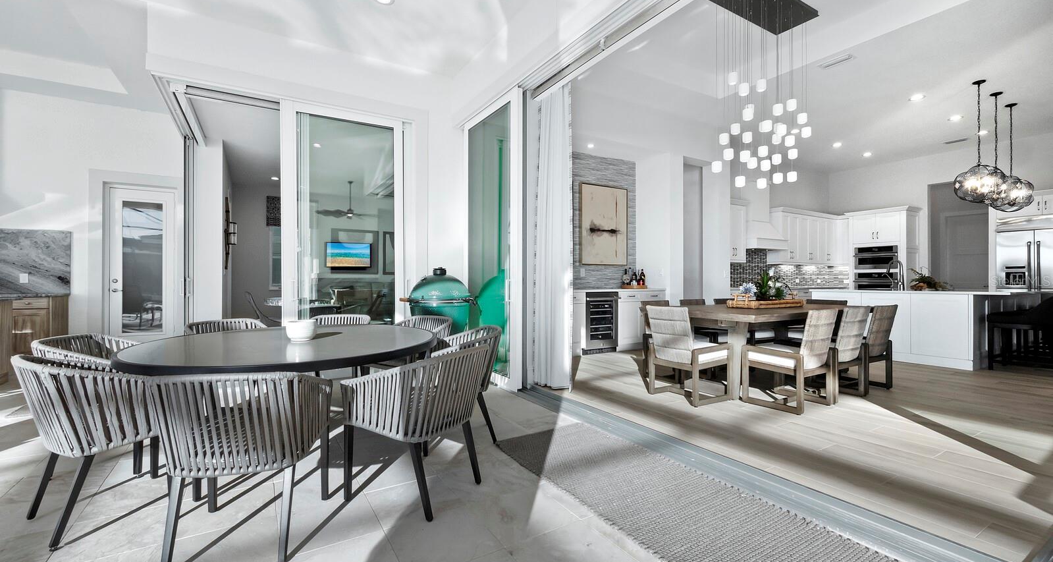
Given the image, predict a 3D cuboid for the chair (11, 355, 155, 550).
[{"bbox_3d":[-2.024,0.735,2.105,0.600,0.770,0.600,0,0,32],"label":"chair"}]

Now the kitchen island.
[{"bbox_3d":[6.380,0.585,6.544,3.800,0.915,2.000,0,0,-33],"label":"kitchen island"}]

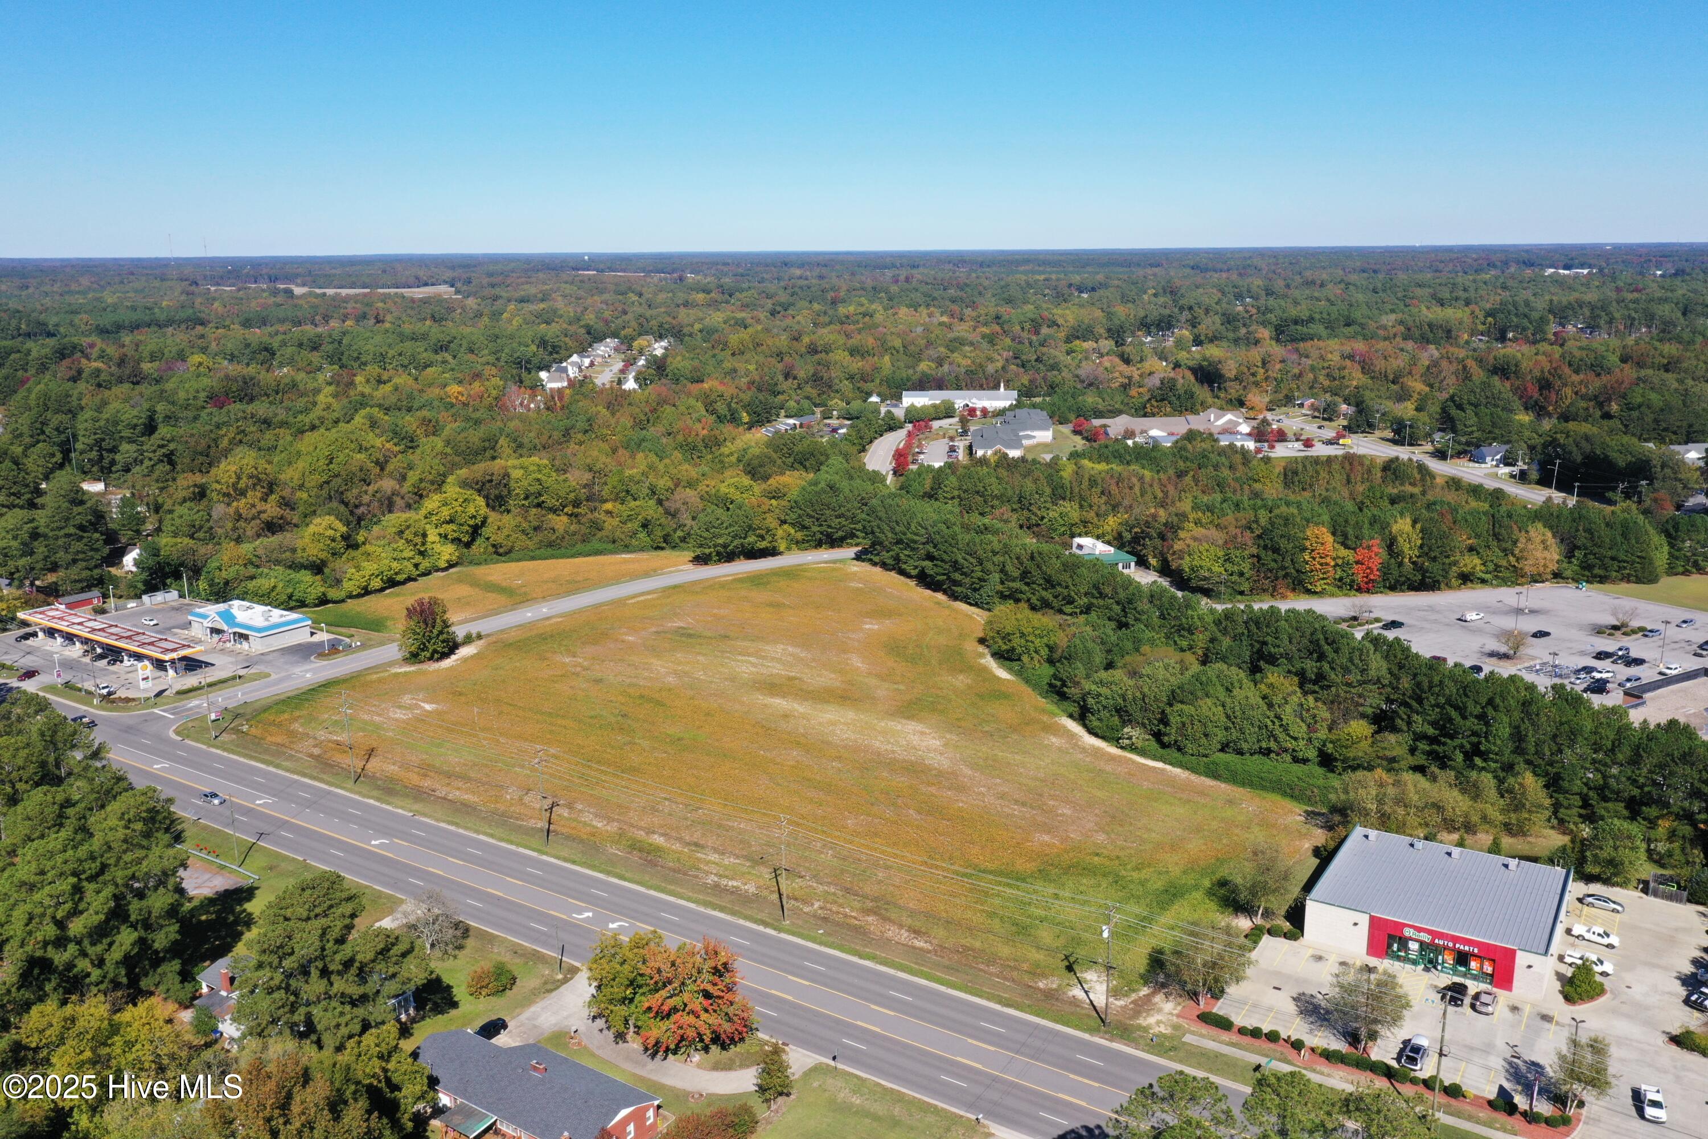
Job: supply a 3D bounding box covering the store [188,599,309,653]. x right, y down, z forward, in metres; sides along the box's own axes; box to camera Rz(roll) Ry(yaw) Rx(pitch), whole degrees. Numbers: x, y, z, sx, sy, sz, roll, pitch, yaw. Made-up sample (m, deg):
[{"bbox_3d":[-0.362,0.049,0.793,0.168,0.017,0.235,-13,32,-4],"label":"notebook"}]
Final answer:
[{"bbox_3d":[-138.962,12.509,306.059,27.600,5.200,12.900,9,16,33],"label":"store"}]

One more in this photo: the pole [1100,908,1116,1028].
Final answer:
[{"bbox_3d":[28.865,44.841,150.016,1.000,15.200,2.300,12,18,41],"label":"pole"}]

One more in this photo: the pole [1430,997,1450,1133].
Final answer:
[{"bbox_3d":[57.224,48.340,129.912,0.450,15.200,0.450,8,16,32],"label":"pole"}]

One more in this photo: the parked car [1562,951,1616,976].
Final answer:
[{"bbox_3d":[90.204,48.056,162.955,5.200,1.760,1.920,10,17,37],"label":"parked car"}]

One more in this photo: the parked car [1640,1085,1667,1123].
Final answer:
[{"bbox_3d":[82.037,54.666,136.358,1.840,1.680,4.950,6,15,26],"label":"parked car"}]

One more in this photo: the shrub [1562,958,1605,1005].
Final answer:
[{"bbox_3d":[86.611,48.129,157.013,4.600,4.500,4.300,8,16,31],"label":"shrub"}]

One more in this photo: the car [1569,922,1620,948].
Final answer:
[{"bbox_3d":[92.326,45.737,165.313,5.250,1.700,1.850,9,17,35],"label":"car"}]

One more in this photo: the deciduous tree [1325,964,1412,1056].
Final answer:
[{"bbox_3d":[55.393,47.551,142.723,9.000,9.700,8.800,5,15,21],"label":"deciduous tree"}]

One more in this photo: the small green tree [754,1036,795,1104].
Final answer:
[{"bbox_3d":[-8.465,52.073,137.352,4.000,7.800,4.000,-1,14,0],"label":"small green tree"}]

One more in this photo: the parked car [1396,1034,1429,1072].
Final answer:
[{"bbox_3d":[61.405,52.691,145.044,1.900,1.750,4.650,9,16,33],"label":"parked car"}]

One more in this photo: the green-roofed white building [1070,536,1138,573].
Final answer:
[{"bbox_3d":[67.230,-3.560,362.460,13.000,6.200,17.500,-5,14,-17],"label":"green-roofed white building"}]

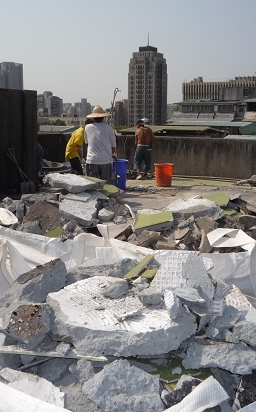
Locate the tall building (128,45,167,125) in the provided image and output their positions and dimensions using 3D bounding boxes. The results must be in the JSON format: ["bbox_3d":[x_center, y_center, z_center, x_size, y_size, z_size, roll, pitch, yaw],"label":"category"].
[{"bbox_3d":[14.345,-72.850,326.927,20.000,70.000,20.000,6,12,28],"label":"tall building"}]

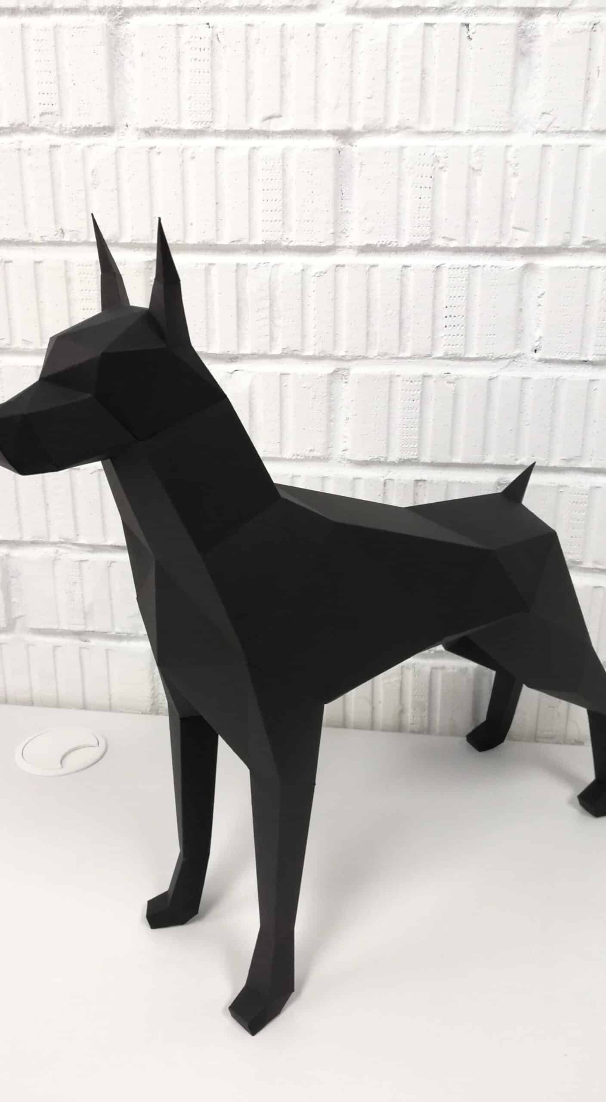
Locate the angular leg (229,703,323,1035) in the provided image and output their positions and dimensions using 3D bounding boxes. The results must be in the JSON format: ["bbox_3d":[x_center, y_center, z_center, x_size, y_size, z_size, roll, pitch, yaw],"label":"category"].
[{"bbox_3d":[-0.016,0.152,0.415,0.047,0.167,0.026,-15,24,-40],"label":"angular leg"}]

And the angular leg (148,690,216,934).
[{"bbox_3d":[-0.070,0.138,0.480,0.046,0.153,0.027,-12,22,-34],"label":"angular leg"}]

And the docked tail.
[{"bbox_3d":[0.136,-0.042,0.544,0.033,0.027,0.018,-14,23,-37],"label":"docked tail"}]

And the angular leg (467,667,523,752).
[{"bbox_3d":[0.146,0.116,0.674,0.031,0.080,0.029,-12,22,-35],"label":"angular leg"}]

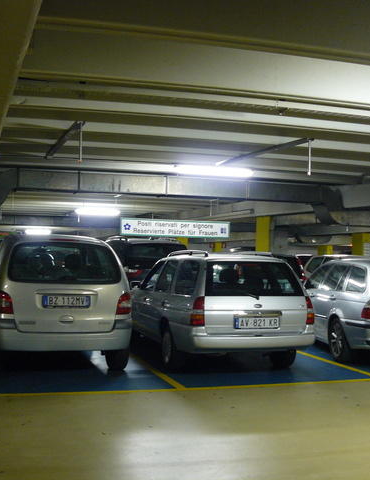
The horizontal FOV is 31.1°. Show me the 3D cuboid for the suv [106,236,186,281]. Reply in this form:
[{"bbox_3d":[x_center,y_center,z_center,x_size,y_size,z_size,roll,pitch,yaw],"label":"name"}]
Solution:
[{"bbox_3d":[-1.163,0.823,15.030,1.860,1.710,4.600,2,-1,-18],"label":"suv"}]

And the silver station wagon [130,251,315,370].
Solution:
[{"bbox_3d":[0.190,0.886,9.411,1.710,1.460,4.300,2,-1,-17],"label":"silver station wagon"}]

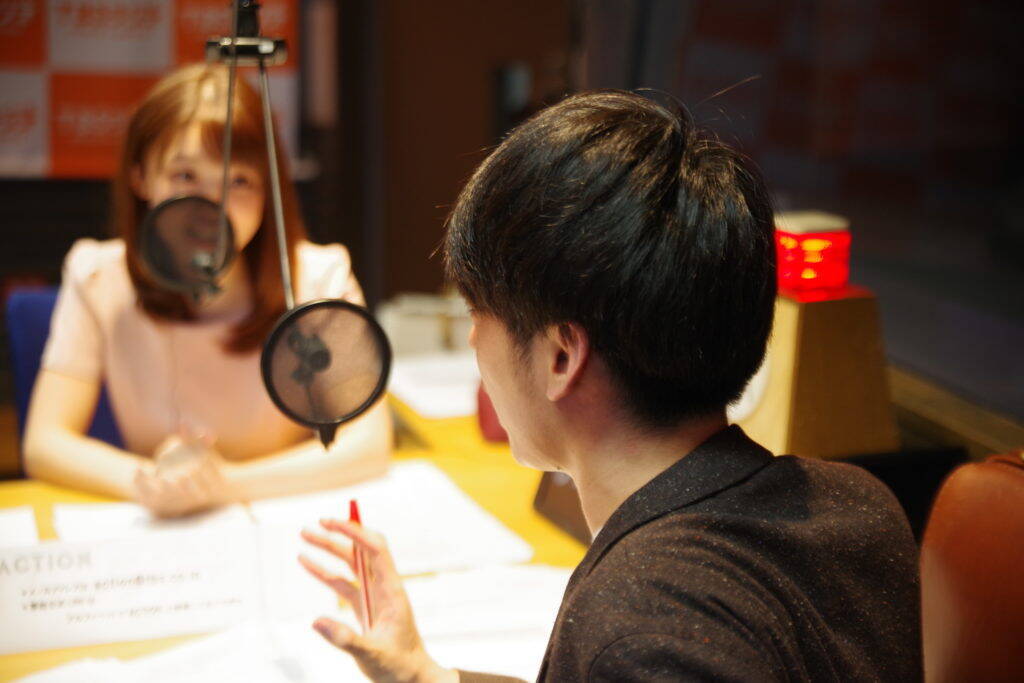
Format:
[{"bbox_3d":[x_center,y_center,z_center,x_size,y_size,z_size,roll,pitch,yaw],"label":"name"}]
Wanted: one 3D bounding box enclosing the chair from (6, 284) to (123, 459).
[{"bbox_3d":[-0.450,0.406,2.610,0.550,0.900,0.580,1,10,2],"label":"chair"}]

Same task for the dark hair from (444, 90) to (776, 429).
[{"bbox_3d":[0.067,-0.056,1.330,0.220,0.230,0.188,-2,6,39],"label":"dark hair"}]

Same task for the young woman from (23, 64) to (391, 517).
[{"bbox_3d":[-0.362,0.245,2.460,0.450,1.150,0.620,1,10,5],"label":"young woman"}]

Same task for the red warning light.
[{"bbox_3d":[0.350,-0.105,2.350,0.072,0.086,0.072,-6,12,-34],"label":"red warning light"}]

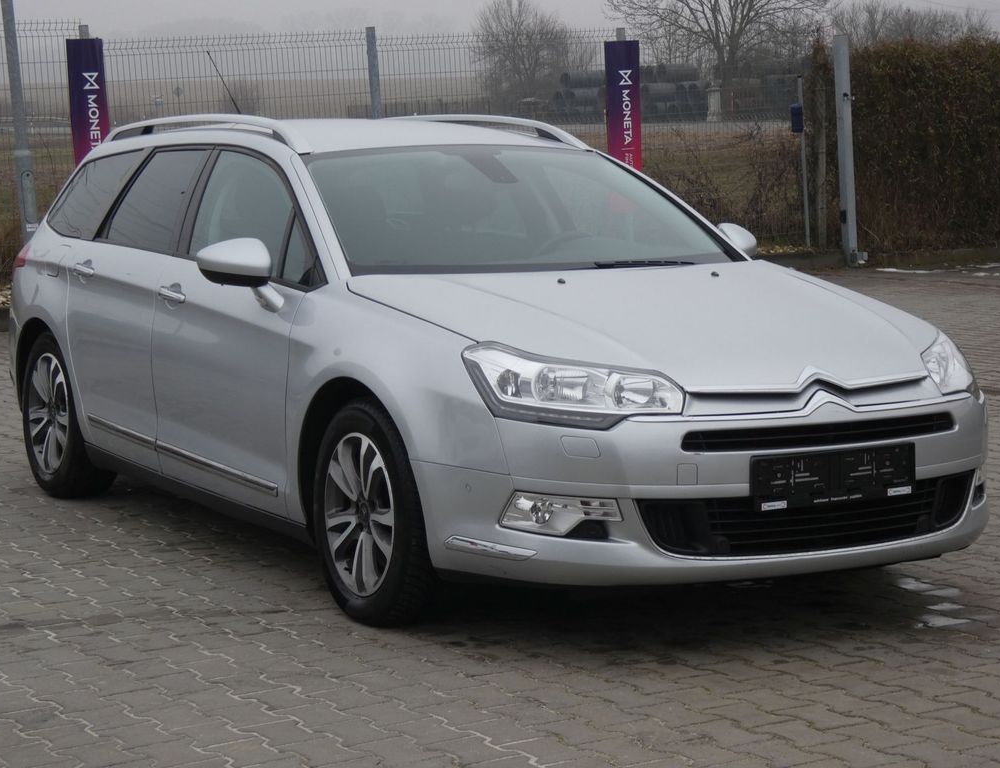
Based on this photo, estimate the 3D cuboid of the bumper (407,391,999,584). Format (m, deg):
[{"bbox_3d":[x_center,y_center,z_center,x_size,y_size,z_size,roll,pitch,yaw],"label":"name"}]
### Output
[{"bbox_3d":[0.720,0.246,6.190,1.810,0.490,0.730,-4,7,-29],"label":"bumper"}]

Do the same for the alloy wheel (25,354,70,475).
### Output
[{"bbox_3d":[-1.703,0.112,8.882,0.190,0.468,0.468,-4,7,-29],"label":"alloy wheel"}]

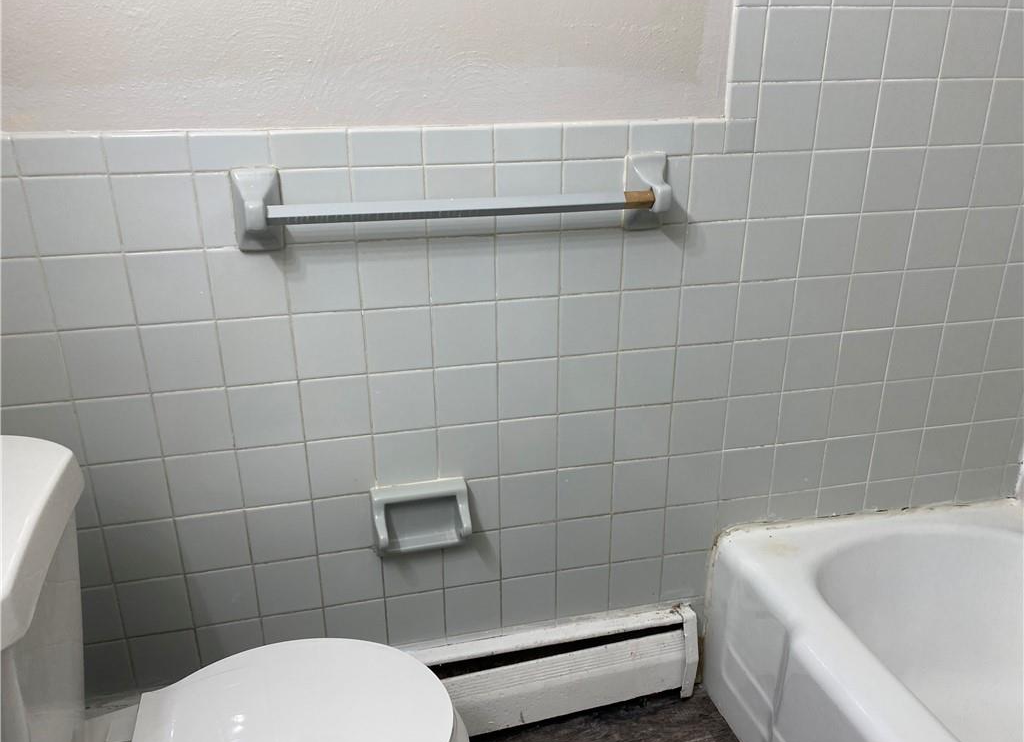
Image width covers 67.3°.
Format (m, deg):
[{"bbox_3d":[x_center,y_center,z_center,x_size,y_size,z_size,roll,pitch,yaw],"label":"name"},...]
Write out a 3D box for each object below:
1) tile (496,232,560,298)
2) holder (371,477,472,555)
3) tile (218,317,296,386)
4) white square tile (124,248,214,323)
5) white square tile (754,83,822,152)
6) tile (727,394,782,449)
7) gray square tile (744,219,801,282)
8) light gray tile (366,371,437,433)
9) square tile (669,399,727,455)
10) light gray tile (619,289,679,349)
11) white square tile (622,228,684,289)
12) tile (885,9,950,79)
[{"bbox_3d":[0.027,-0.173,1.256,0.108,0.108,0.009,-5,21,-13],"label":"tile"},{"bbox_3d":[-0.156,0.267,1.342,0.165,0.131,0.055,-5,22,-12],"label":"holder"},{"bbox_3d":[-0.397,-0.032,1.206,0.108,0.108,0.010,-5,21,-12],"label":"tile"},{"bbox_3d":[-0.502,-0.124,1.137,0.108,0.108,0.009,-5,21,-13],"label":"white square tile"},{"bbox_3d":[0.451,-0.417,1.264,0.108,0.108,0.010,-5,22,-12],"label":"white square tile"},{"bbox_3d":[0.456,0.095,1.457,0.108,0.108,0.010,-5,22,-12],"label":"tile"},{"bbox_3d":[0.455,-0.212,1.343,0.108,0.108,0.010,-5,22,-12],"label":"gray square tile"},{"bbox_3d":[-0.184,0.051,1.288,0.108,0.108,0.010,-5,22,-12],"label":"light gray tile"},{"bbox_3d":[0.344,0.104,1.436,0.108,0.108,0.010,-5,21,-12],"label":"square tile"},{"bbox_3d":[0.242,-0.090,1.338,0.108,0.108,0.008,-5,22,-12],"label":"light gray tile"},{"bbox_3d":[0.239,-0.193,1.304,0.108,0.108,0.009,-5,21,-13],"label":"white square tile"},{"bbox_3d":[0.662,-0.536,1.266,0.108,0.108,0.010,-5,22,-12],"label":"tile"}]

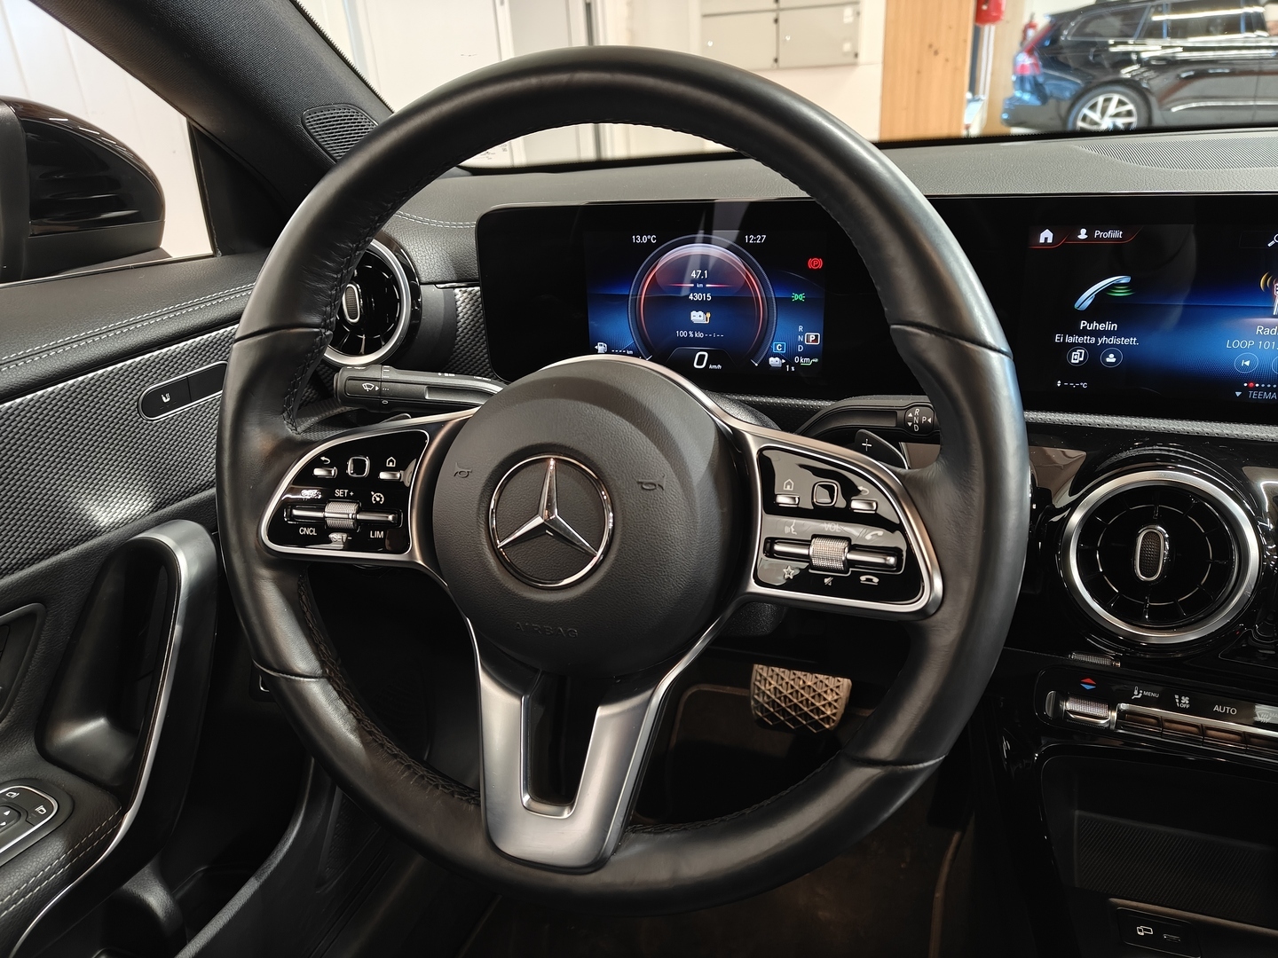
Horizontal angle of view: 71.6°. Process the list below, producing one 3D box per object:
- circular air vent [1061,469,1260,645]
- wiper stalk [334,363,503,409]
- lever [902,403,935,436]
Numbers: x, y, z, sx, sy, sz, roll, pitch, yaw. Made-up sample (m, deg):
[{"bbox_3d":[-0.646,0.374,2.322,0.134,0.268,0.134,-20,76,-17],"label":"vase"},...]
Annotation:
[{"bbox_3d":[0.284,0.041,0.488,0.095,0.095,0.030,4,-2,18],"label":"circular air vent"},{"bbox_3d":[-0.103,-0.046,0.457,0.112,0.025,0.027,4,6,18],"label":"wiper stalk"},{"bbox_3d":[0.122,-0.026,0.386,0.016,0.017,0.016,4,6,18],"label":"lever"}]

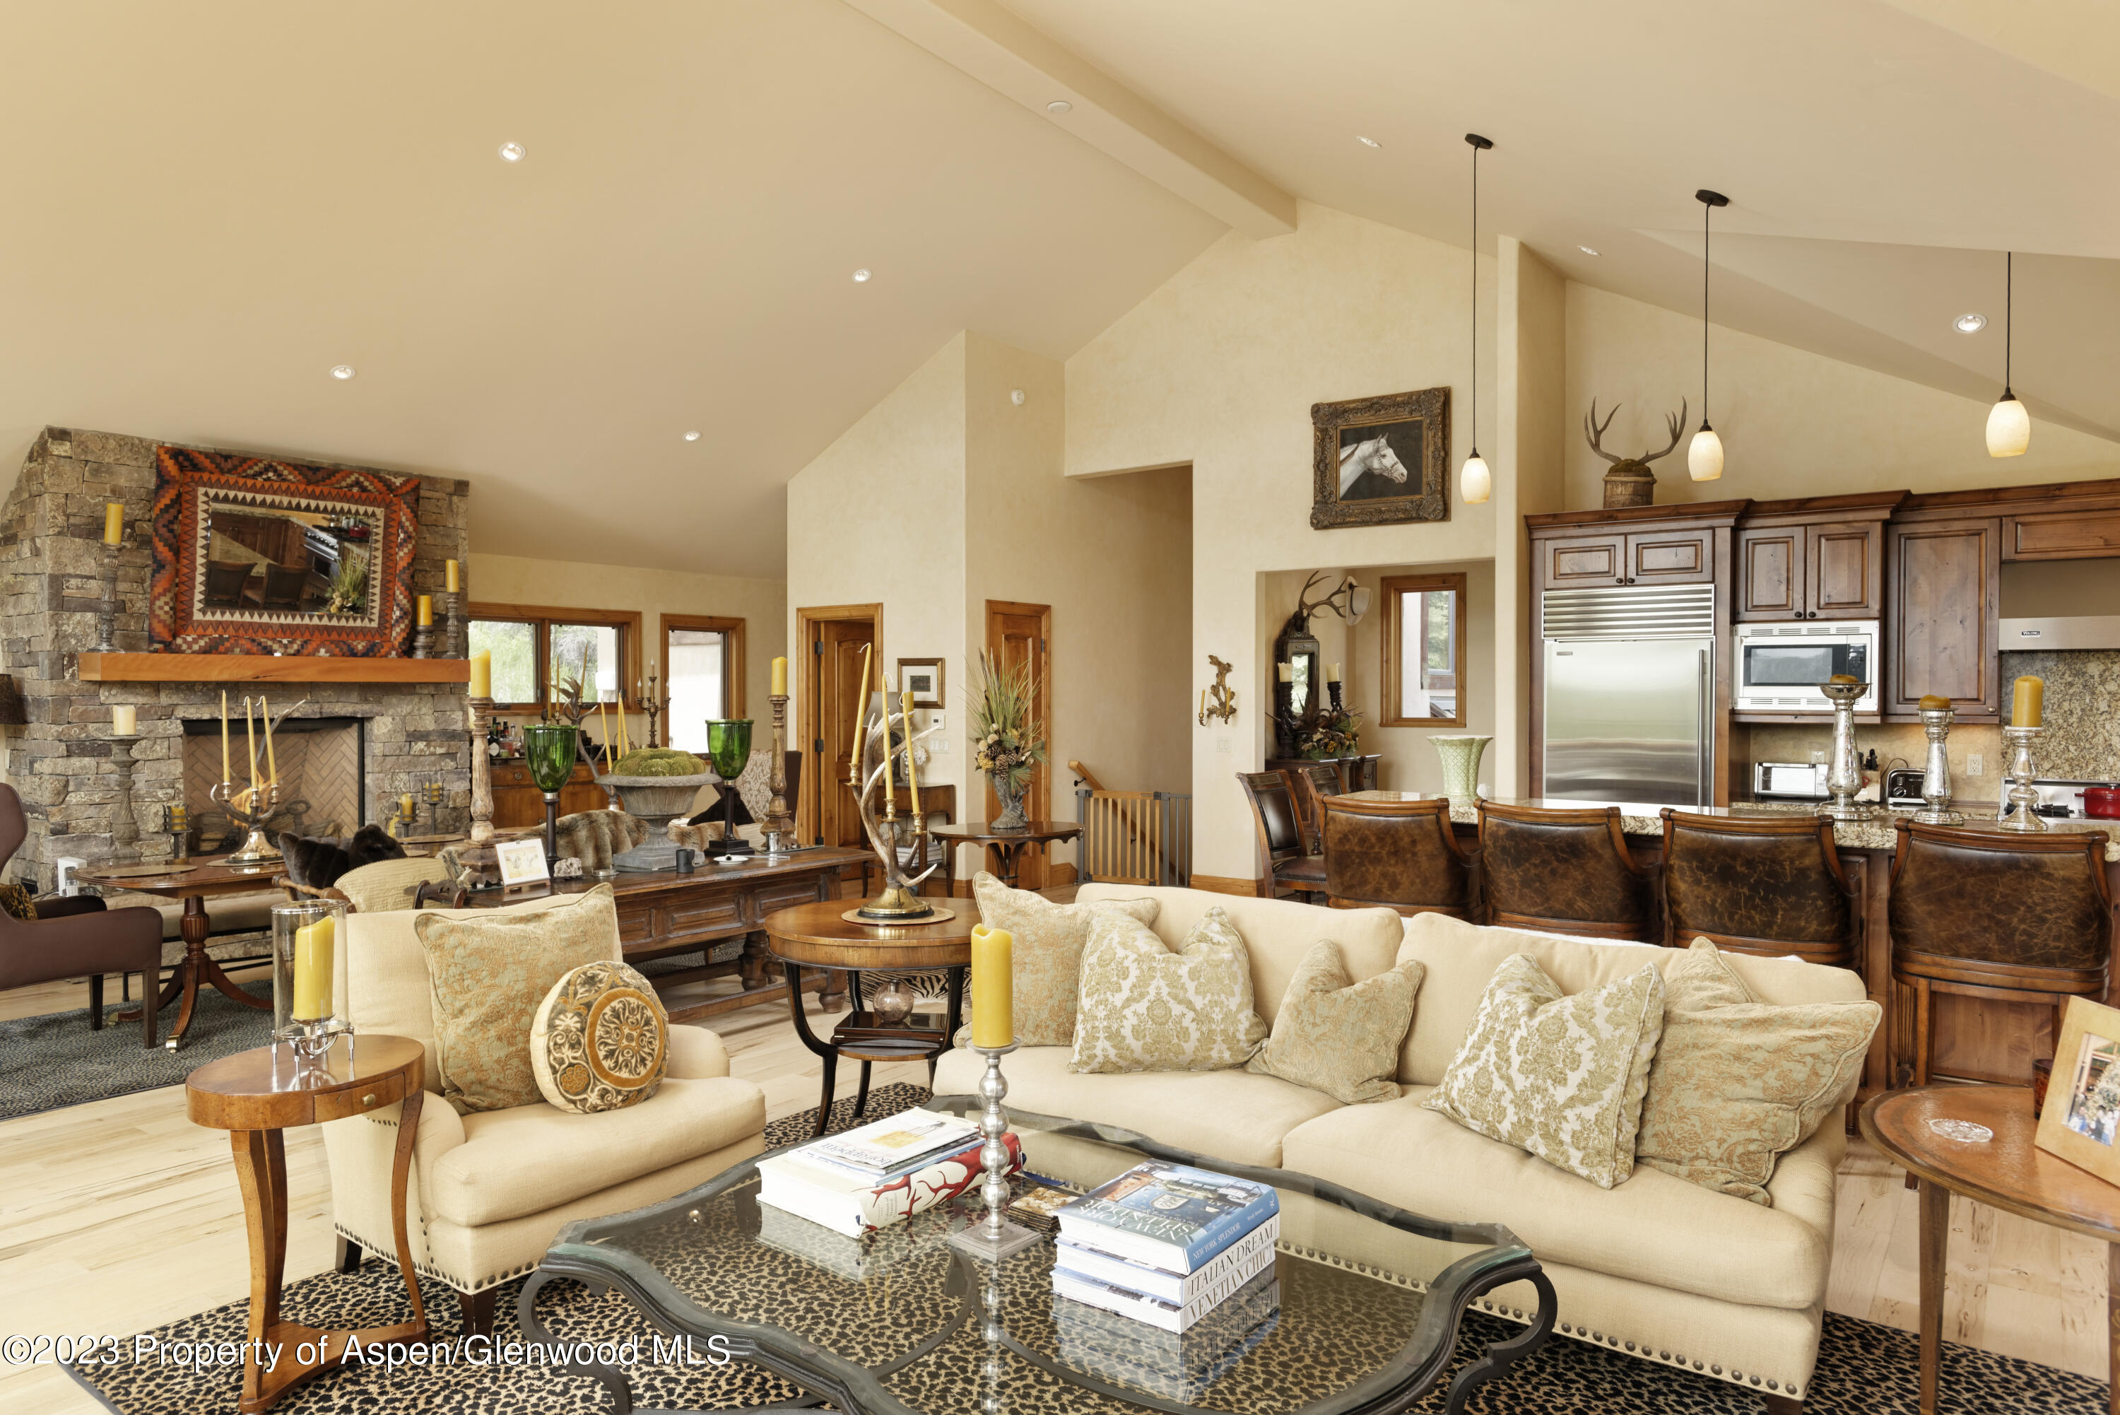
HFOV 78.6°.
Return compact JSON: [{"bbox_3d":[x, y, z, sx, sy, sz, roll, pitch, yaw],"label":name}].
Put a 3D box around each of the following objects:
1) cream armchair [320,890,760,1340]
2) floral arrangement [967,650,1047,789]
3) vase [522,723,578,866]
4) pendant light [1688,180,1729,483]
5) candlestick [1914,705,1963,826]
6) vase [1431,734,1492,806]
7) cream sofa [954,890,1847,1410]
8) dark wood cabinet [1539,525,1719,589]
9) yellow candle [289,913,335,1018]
[{"bbox_3d":[-1.455,1.044,3.659,0.860,0.910,0.920,1,1,35],"label":"cream armchair"},{"bbox_3d":[-0.292,0.069,7.150,0.420,0.770,0.420,0,1,0],"label":"floral arrangement"},{"bbox_3d":[-2.145,0.398,5.466,0.238,0.640,0.238,0,1,0],"label":"vase"},{"bbox_3d":[2.609,-1.496,5.213,0.135,1.163,0.135,0,1,36],"label":"pendant light"},{"bbox_3d":[3.042,0.196,4.481,0.148,0.408,0.148,1,1,36],"label":"candlestick"},{"bbox_3d":[1.776,0.273,5.730,0.255,0.300,0.240,0,1,36],"label":"vase"},{"bbox_3d":[0.840,1.074,3.674,2.350,0.850,0.970,1,1,37],"label":"cream sofa"},{"bbox_3d":[3.394,-0.854,7.620,0.957,0.317,0.600,0,1,36],"label":"dark wood cabinet"},{"bbox_3d":[-1.733,0.603,3.010,0.077,0.240,0.077,0,1,36],"label":"yellow candle"}]

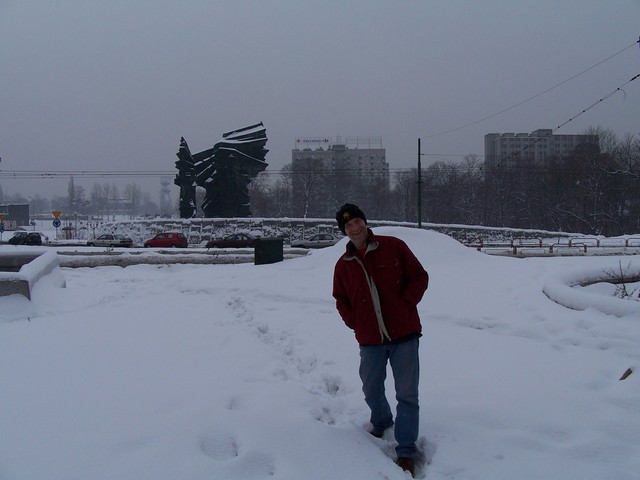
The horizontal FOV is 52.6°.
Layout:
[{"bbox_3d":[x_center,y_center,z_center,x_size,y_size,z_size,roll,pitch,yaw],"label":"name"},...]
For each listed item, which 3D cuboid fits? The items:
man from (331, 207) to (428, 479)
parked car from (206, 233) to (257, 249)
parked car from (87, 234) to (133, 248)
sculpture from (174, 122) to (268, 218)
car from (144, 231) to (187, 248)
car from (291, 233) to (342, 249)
[{"bbox_3d":[0.405,0.620,4.300,0.630,1.730,0.580,0,1,12],"label":"man"},{"bbox_3d":[-6.946,0.200,53.000,4.400,1.400,1.700,0,1,0],"label":"parked car"},{"bbox_3d":[-21.576,0.159,66.648,4.400,1.410,1.680,0,1,20],"label":"parked car"},{"bbox_3d":[-15.222,-10.586,100.000,14.500,15.300,11.000,0,1,0],"label":"sculpture"},{"bbox_3d":[-14.741,0.014,62.170,3.750,1.430,1.640,0,1,6],"label":"car"},{"bbox_3d":[-0.172,0.245,51.500,4.250,1.430,1.680,0,1,-2],"label":"car"}]

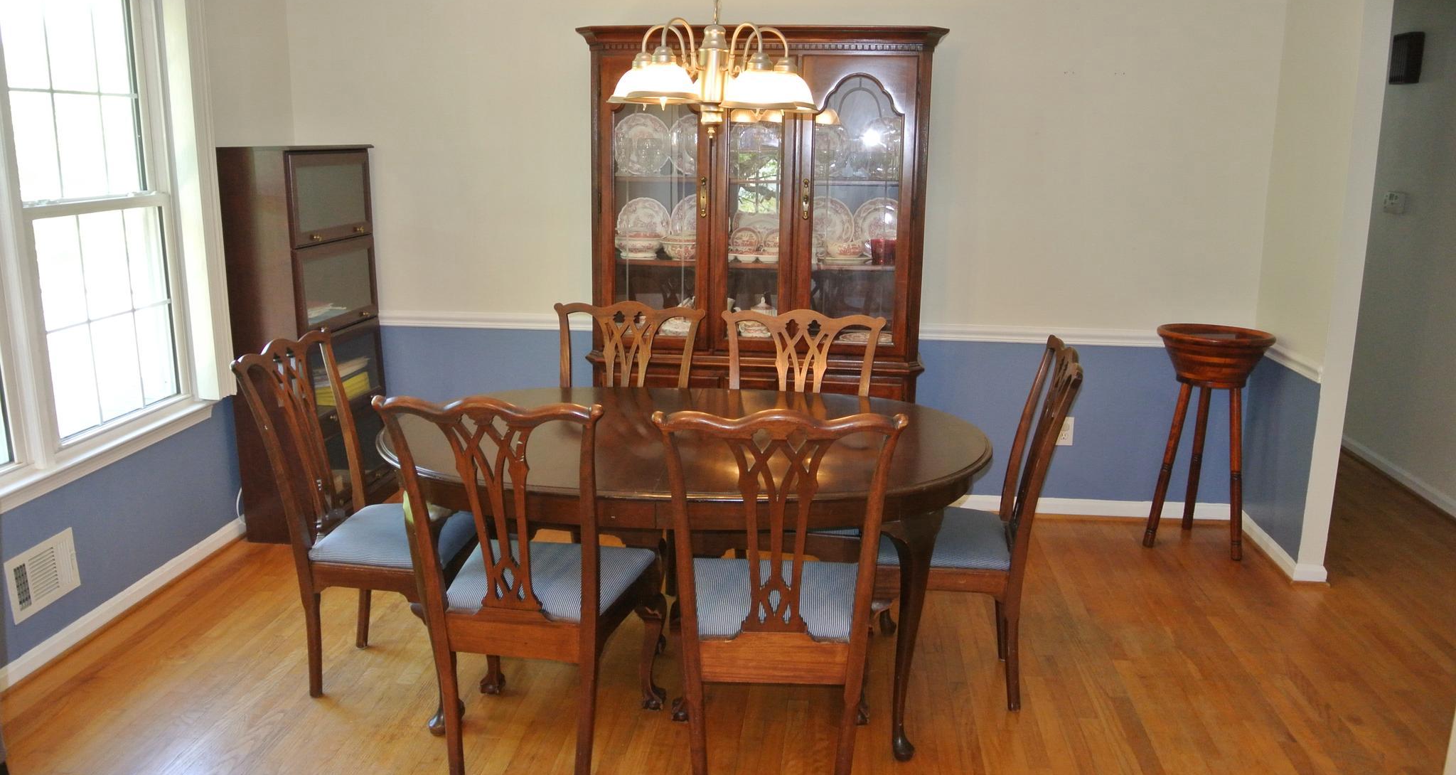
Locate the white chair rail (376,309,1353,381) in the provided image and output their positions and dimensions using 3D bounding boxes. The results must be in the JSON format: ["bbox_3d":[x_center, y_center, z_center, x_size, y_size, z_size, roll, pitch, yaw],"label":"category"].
[{"bbox_3d":[0.104,-0.172,4.220,4.012,0.065,0.638,2,13,6],"label":"white chair rail"}]

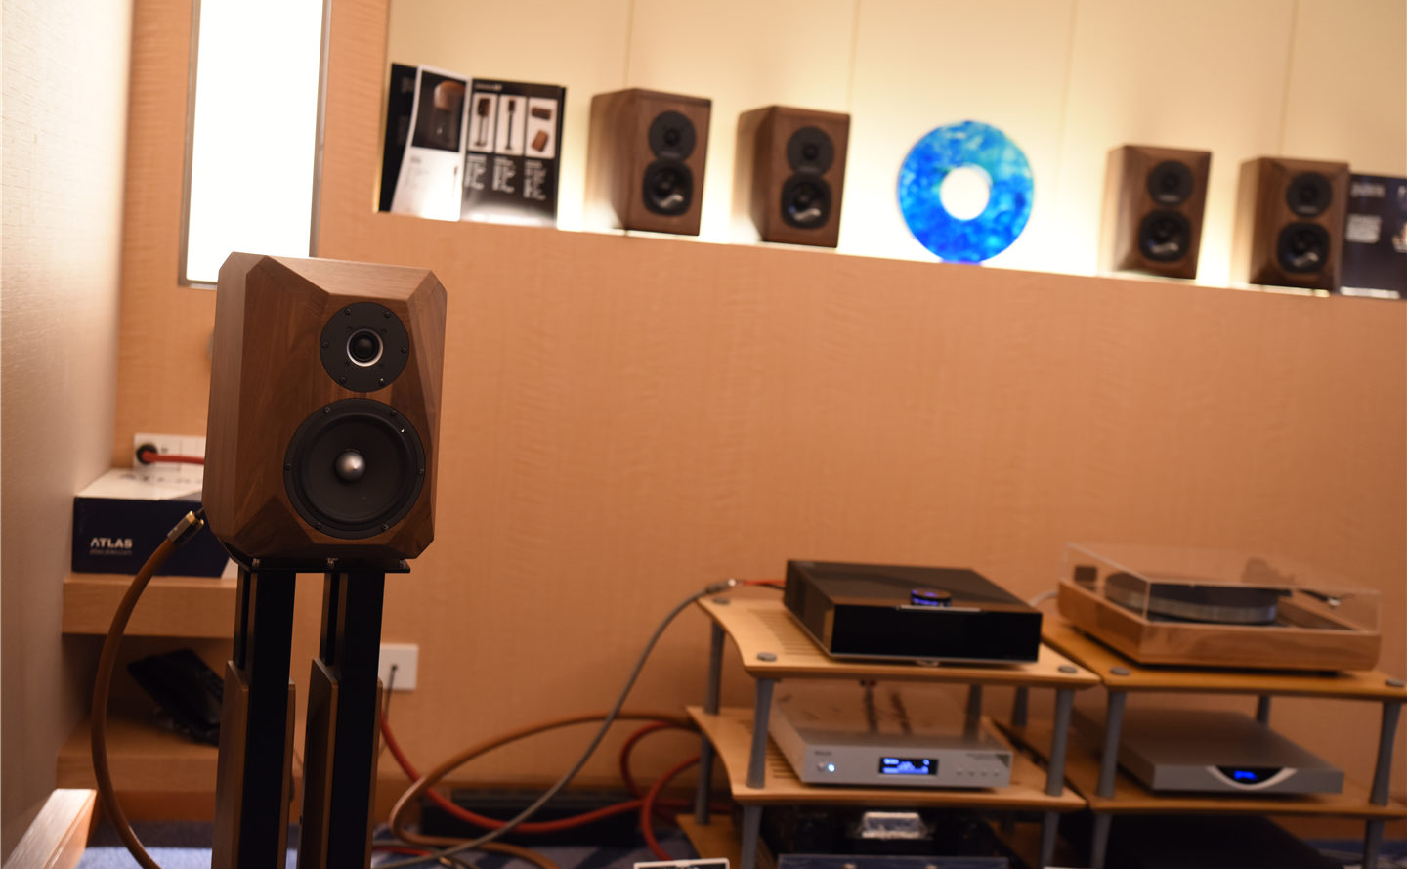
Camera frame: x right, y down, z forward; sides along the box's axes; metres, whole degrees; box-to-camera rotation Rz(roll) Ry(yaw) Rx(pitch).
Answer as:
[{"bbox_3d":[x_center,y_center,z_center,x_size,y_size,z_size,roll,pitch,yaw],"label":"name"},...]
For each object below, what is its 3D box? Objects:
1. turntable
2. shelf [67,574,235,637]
[{"bbox_3d":[0.929,0.309,2.848,0.447,0.150,0.355,4,7,-11],"label":"turntable"},{"bbox_3d":[-0.913,0.271,2.705,0.308,0.090,0.305,4,7,-10],"label":"shelf"}]

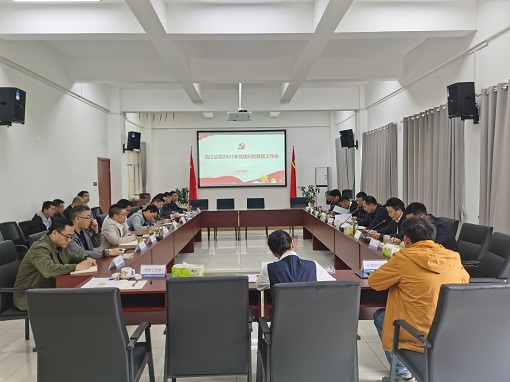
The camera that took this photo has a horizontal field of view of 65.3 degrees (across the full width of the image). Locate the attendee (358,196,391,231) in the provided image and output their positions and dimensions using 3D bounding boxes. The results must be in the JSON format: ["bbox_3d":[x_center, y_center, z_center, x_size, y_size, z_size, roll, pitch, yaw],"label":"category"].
[{"bbox_3d":[1.982,0.717,6.209,0.760,1.250,0.570,-1,2,-11],"label":"attendee"}]

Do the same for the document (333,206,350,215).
[{"bbox_3d":[1.519,0.372,6.993,0.297,0.015,0.210,15,25,-1],"label":"document"}]

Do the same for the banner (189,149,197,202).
[{"bbox_3d":[-1.738,-0.325,11.249,0.300,1.790,0.260,-1,2,-2],"label":"banner"}]

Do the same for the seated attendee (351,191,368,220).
[{"bbox_3d":[1.997,0.669,7.038,0.750,1.290,0.550,-1,2,-11],"label":"seated attendee"}]

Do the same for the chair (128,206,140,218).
[{"bbox_3d":[-2.129,0.824,8.000,0.630,0.990,0.570,-1,2,-1],"label":"chair"}]

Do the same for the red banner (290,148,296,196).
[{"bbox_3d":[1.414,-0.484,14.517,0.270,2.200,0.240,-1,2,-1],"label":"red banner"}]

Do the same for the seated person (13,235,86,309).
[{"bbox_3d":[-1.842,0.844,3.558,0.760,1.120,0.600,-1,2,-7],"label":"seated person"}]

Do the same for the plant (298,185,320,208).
[{"bbox_3d":[1.863,0.325,13.452,0.720,1.100,0.700,-1,2,-1],"label":"plant"}]

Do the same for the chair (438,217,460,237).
[{"bbox_3d":[2.263,0.873,5.201,0.620,1.000,0.570,-1,2,-9],"label":"chair"}]

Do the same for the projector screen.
[{"bbox_3d":[-0.477,-1.209,15.161,3.400,2.170,0.060,-1,2,-1],"label":"projector screen"}]

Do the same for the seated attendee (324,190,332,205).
[{"bbox_3d":[1.913,0.610,9.236,0.750,1.260,0.550,-1,2,-10],"label":"seated attendee"}]

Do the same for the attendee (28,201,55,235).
[{"bbox_3d":[-2.907,0.780,5.884,0.780,1.260,0.520,-1,2,-1],"label":"attendee"}]

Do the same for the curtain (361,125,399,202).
[{"bbox_3d":[3.136,-0.313,10.148,0.160,2.550,2.700,-1,2,-1],"label":"curtain"}]

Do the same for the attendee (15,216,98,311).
[{"bbox_3d":[-1.708,0.850,3.525,0.780,1.250,0.570,-1,2,-1],"label":"attendee"}]

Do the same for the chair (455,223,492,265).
[{"bbox_3d":[2.275,0.897,4.482,0.620,1.000,0.570,-1,2,-13],"label":"chair"}]

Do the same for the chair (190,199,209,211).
[{"bbox_3d":[-1.403,0.733,10.161,0.570,0.990,0.630,-1,2,-1],"label":"chair"}]

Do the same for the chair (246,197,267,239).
[{"bbox_3d":[0.040,0.703,10.183,0.570,0.990,0.630,-1,2,-1],"label":"chair"}]

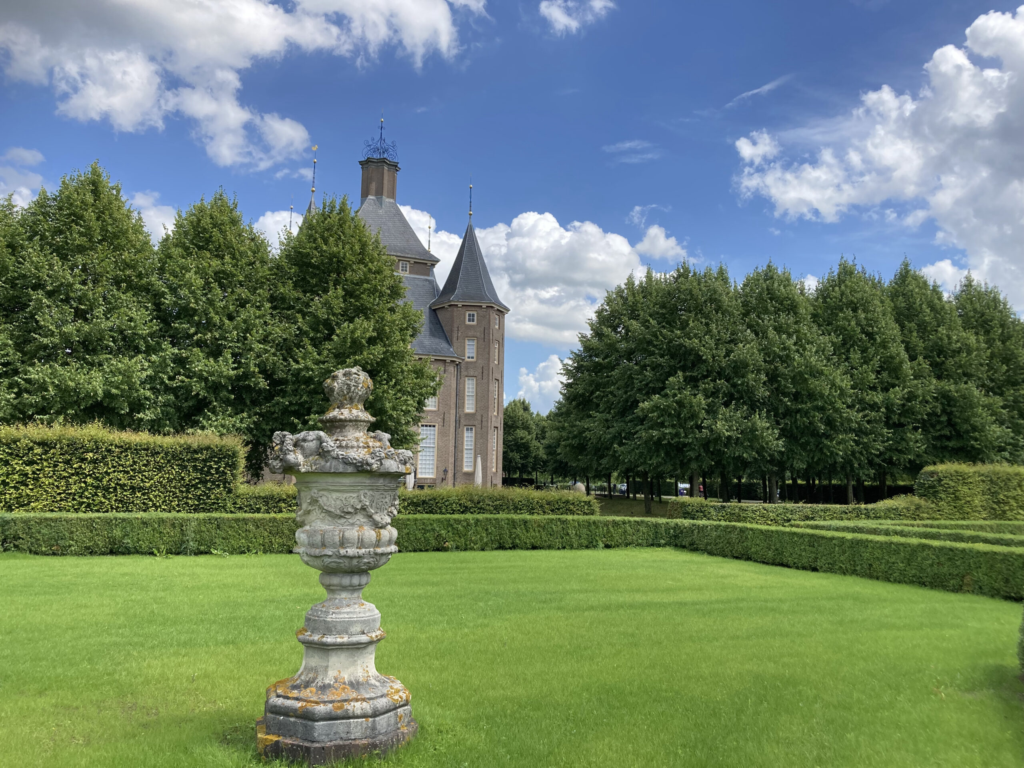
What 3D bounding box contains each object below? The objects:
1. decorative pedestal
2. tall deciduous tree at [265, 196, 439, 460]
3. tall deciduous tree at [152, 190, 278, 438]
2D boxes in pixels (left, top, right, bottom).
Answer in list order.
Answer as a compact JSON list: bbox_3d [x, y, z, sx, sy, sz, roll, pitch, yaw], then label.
[{"bbox_3d":[-1.060,1.031,5.215,0.928,2.280,0.928,4,-7,-22],"label":"decorative pedestal"},{"bbox_3d":[-7.266,-1.325,36.614,7.400,14.347,6.800,4,-7,-22],"label":"tall deciduous tree"},{"bbox_3d":[-12.340,-1.377,34.698,6.000,13.848,6.200,4,-7,-22],"label":"tall deciduous tree"}]

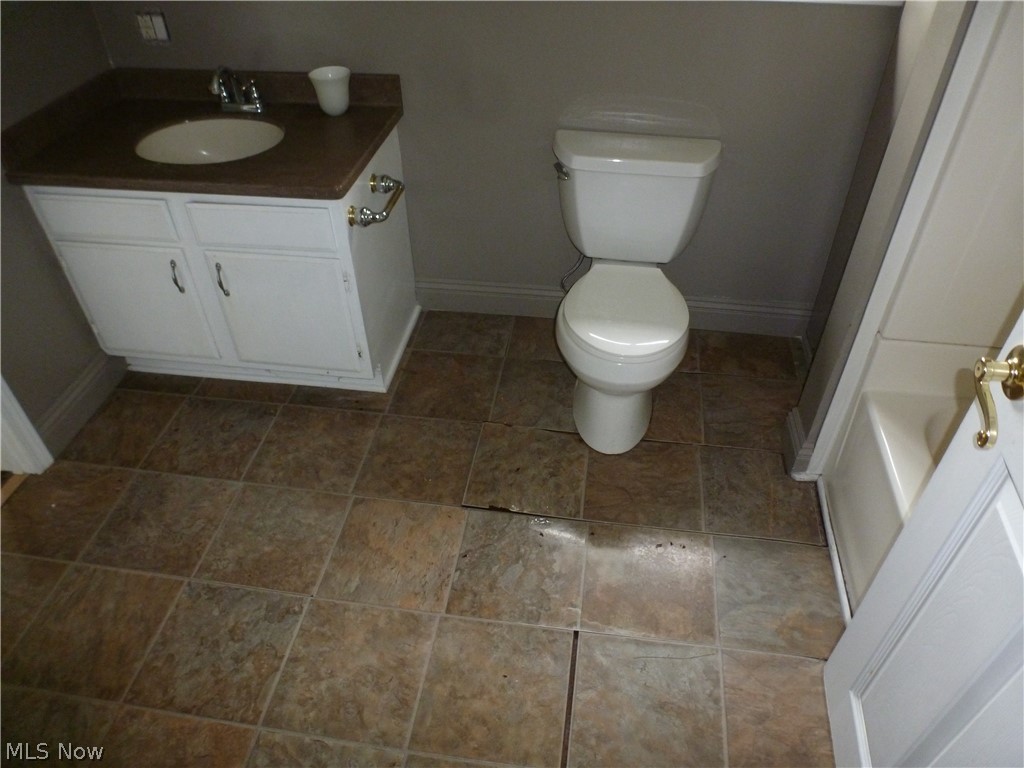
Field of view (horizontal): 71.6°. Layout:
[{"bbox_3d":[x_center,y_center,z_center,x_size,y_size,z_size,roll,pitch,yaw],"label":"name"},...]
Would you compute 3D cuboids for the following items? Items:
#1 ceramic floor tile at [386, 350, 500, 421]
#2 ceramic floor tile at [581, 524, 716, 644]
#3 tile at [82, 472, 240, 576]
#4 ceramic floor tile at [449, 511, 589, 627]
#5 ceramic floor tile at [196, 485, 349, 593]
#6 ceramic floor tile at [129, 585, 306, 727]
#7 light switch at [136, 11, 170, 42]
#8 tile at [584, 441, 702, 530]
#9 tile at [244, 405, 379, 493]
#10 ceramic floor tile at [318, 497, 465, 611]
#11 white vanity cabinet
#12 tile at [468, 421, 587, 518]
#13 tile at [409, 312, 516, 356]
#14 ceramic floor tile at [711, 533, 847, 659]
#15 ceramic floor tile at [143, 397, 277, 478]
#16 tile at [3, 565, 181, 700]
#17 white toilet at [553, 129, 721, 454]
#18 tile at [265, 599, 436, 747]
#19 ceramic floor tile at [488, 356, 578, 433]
[{"bbox_3d":[-0.227,0.006,2.411,0.335,0.010,0.335,5,42,8],"label":"ceramic floor tile"},{"bbox_3d":[0.346,0.496,1.791,0.323,0.010,0.323,5,41,6],"label":"ceramic floor tile"},{"bbox_3d":[-0.936,0.370,1.908,0.318,0.012,0.312,5,42,7],"label":"tile"},{"bbox_3d":[0.021,0.462,1.791,0.318,0.012,0.312,5,42,7],"label":"ceramic floor tile"},{"bbox_3d":[-0.633,0.409,1.897,0.323,0.010,0.323,5,41,6],"label":"ceramic floor tile"},{"bbox_3d":[-0.677,0.619,1.657,0.323,0.010,0.323,5,41,6],"label":"ceramic floor tile"},{"bbox_3d":[-1.042,-1.035,2.061,0.082,0.083,0.014,5,42,7],"label":"light switch"},{"bbox_3d":[0.370,0.277,1.991,0.317,0.012,0.315,5,42,7],"label":"tile"},{"bbox_3d":[-0.609,0.197,2.206,0.335,0.010,0.335,5,42,8],"label":"tile"},{"bbox_3d":[-0.299,0.434,1.827,0.318,0.012,0.312,5,42,7],"label":"ceramic floor tile"},{"bbox_3d":[-0.850,-0.424,2.320,0.913,0.689,0.544,5,41,6],"label":"white vanity cabinet"},{"bbox_3d":[0.052,0.253,2.118,0.335,0.010,0.335,5,42,8],"label":"tile"},{"bbox_3d":[-0.182,-0.185,2.627,0.335,0.010,0.250,5,42,8],"label":"tile"},{"bbox_3d":[0.639,0.513,1.725,0.292,0.012,0.308,5,42,7],"label":"ceramic floor tile"},{"bbox_3d":[-0.894,0.163,2.138,0.316,0.012,0.314,5,42,7],"label":"ceramic floor tile"},{"bbox_3d":[-0.981,0.580,1.676,0.316,0.012,0.308,5,42,7],"label":"tile"},{"bbox_3d":[0.333,-0.260,2.114,0.489,0.705,0.699,5,41,6],"label":"white toilet"},{"bbox_3d":[-0.363,0.664,1.663,0.335,0.010,0.335,5,42,8],"label":"tile"},{"bbox_3d":[0.112,0.033,2.322,0.323,0.010,0.323,5,41,6],"label":"ceramic floor tile"}]

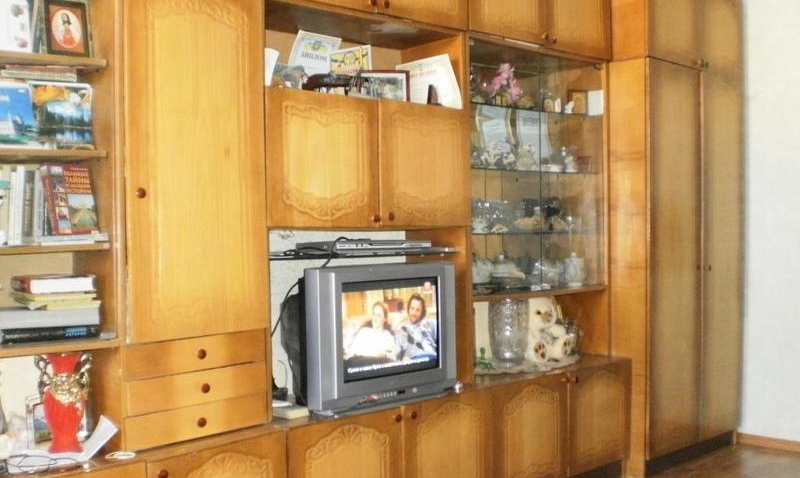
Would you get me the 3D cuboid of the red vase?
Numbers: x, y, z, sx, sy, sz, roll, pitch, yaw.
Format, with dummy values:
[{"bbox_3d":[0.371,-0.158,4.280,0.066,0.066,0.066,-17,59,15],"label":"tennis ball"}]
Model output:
[{"bbox_3d":[-0.917,0.439,2.400,0.145,0.270,0.115,-1,2,-30],"label":"red vase"}]

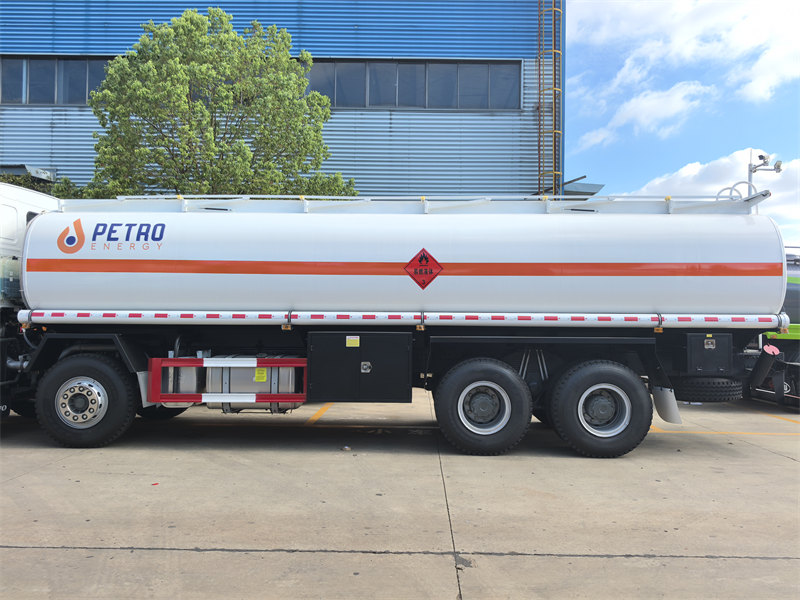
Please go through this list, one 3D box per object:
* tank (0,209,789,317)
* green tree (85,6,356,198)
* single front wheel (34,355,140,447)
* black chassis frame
[{"bbox_3d":[0.037,-0.273,8.002,8.720,1.750,2.440,1,-1,1],"label":"tank"},{"bbox_3d":[-4.331,-2.590,14.536,6.100,8.800,5.900,1,-1,0],"label":"green tree"},{"bbox_3d":[-3.659,1.190,7.040,1.090,1.090,0.300,1,-1,1],"label":"single front wheel"},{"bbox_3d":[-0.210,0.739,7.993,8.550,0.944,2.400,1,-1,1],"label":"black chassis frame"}]

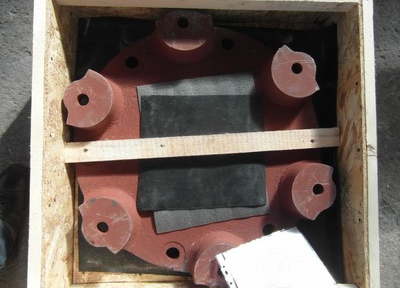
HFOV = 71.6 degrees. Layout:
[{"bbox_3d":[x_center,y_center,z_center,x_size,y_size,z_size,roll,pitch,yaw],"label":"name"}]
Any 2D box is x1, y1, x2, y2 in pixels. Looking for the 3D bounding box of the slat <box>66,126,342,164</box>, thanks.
[{"bbox_3d":[0.012,0.004,0.802,0.783,0.024,0.056,-3,88,-2],"label":"slat"}]

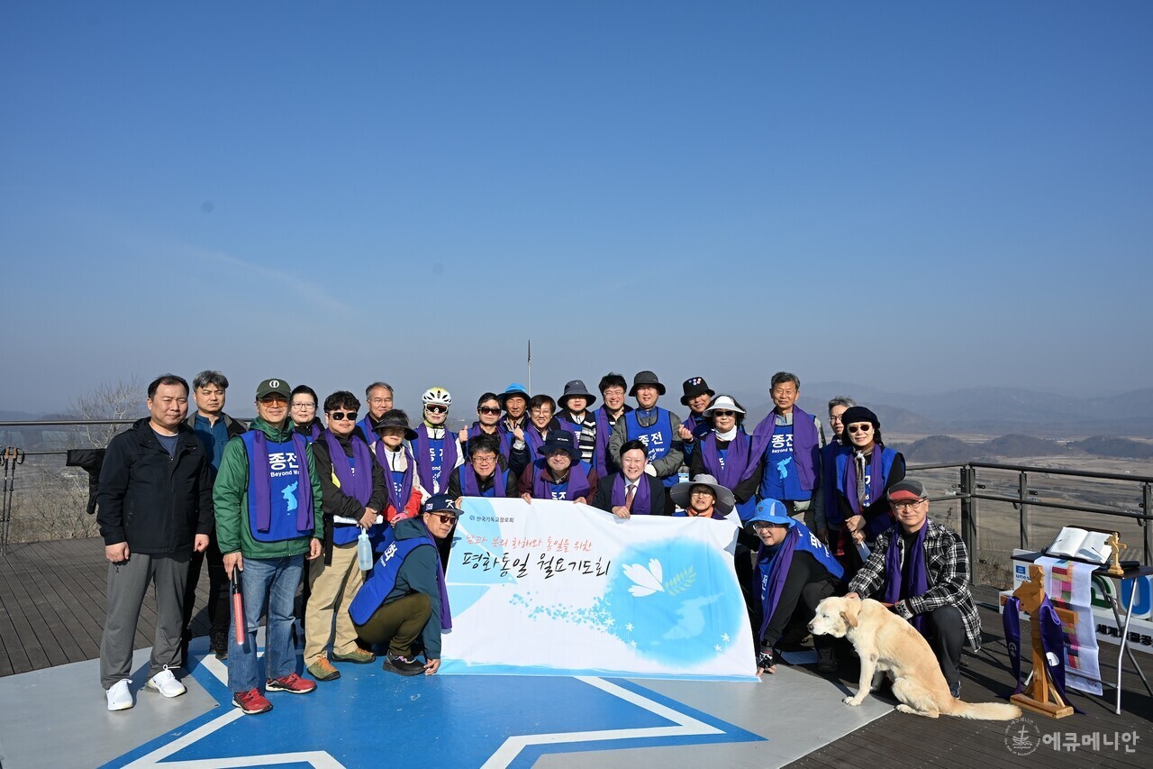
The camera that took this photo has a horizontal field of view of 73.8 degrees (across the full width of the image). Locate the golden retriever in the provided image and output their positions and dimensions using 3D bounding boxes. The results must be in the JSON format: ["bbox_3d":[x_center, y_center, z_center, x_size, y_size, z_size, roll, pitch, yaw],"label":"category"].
[{"bbox_3d":[1.775,1.420,4.090,0.980,0.550,0.350,-1,-2,22],"label":"golden retriever"}]

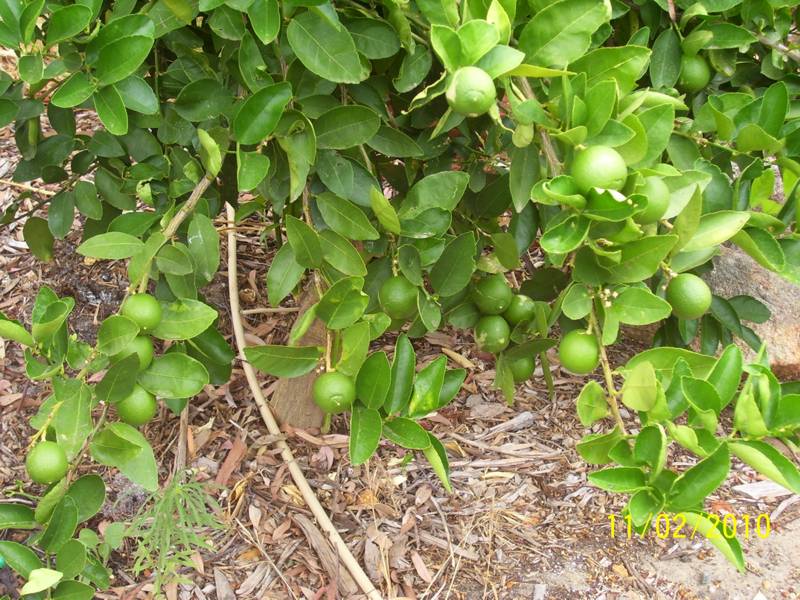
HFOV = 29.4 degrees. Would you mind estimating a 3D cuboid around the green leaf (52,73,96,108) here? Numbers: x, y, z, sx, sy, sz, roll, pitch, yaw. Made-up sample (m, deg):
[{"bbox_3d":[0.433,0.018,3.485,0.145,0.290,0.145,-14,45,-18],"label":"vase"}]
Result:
[{"bbox_3d":[-0.358,-0.231,1.680,0.054,0.016,0.040,-29,64,-16],"label":"green leaf"}]

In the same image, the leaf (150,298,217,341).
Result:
[{"bbox_3d":[-0.240,0.022,1.690,0.074,0.018,0.044,-12,70,-5],"label":"leaf"}]

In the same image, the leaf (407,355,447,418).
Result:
[{"bbox_3d":[0.029,0.093,1.620,0.036,0.074,0.016,29,0,24],"label":"leaf"}]

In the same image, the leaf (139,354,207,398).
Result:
[{"bbox_3d":[-0.257,0.086,1.730,0.080,0.020,0.052,6,73,2],"label":"leaf"}]

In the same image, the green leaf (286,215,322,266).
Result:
[{"bbox_3d":[-0.109,-0.067,1.720,0.032,0.072,0.011,-35,-15,11],"label":"green leaf"}]

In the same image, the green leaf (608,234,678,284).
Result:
[{"bbox_3d":[0.261,-0.044,1.650,0.093,0.020,0.042,-29,72,-10],"label":"green leaf"}]

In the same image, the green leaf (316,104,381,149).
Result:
[{"bbox_3d":[-0.064,-0.197,1.760,0.089,0.045,0.013,-21,-15,6],"label":"green leaf"}]

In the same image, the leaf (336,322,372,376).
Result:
[{"bbox_3d":[-0.053,0.056,1.750,0.039,0.069,0.018,27,-4,19],"label":"leaf"}]

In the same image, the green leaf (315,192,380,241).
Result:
[{"bbox_3d":[-0.060,-0.096,1.750,0.090,0.017,0.042,33,69,14],"label":"green leaf"}]

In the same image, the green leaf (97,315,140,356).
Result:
[{"bbox_3d":[-0.317,0.040,1.720,0.054,0.018,0.049,-22,71,8],"label":"green leaf"}]

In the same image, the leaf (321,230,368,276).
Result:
[{"bbox_3d":[-0.063,-0.052,1.670,0.072,0.018,0.035,43,73,8],"label":"leaf"}]

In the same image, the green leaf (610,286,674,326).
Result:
[{"bbox_3d":[0.247,0.007,1.560,0.063,0.013,0.041,6,66,2],"label":"green leaf"}]

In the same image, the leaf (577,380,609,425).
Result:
[{"bbox_3d":[0.213,0.115,1.701,0.034,0.053,0.014,4,-16,23],"label":"leaf"}]

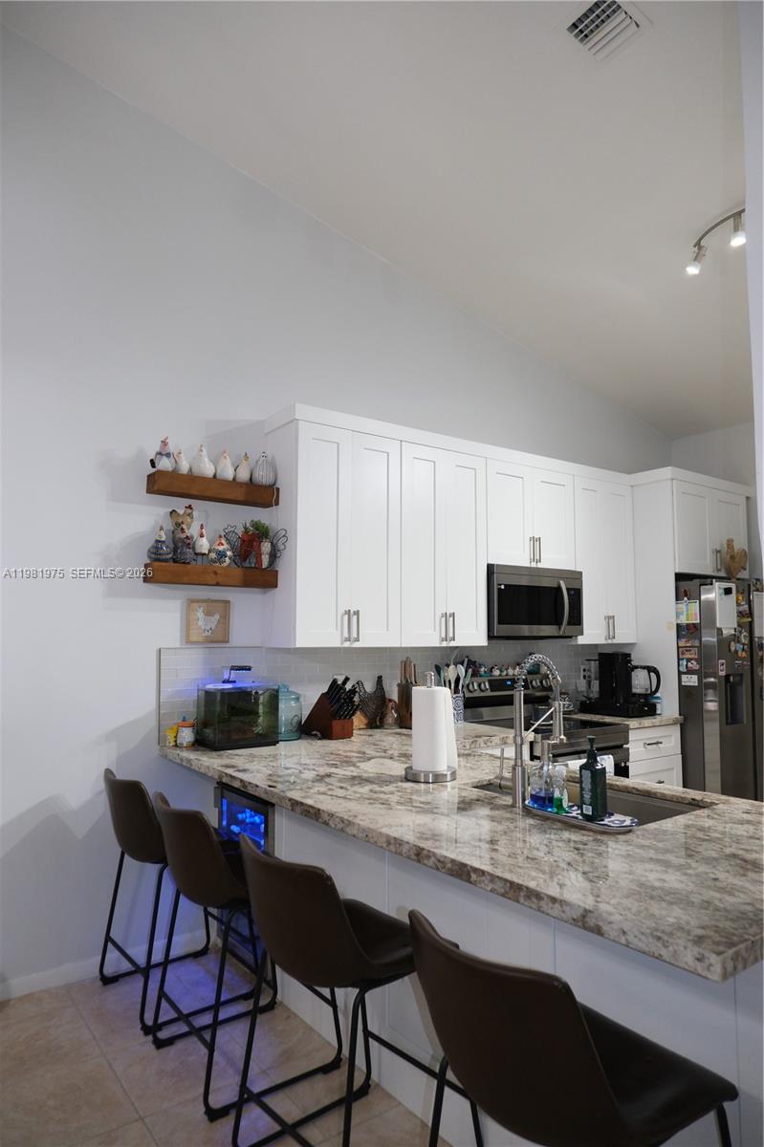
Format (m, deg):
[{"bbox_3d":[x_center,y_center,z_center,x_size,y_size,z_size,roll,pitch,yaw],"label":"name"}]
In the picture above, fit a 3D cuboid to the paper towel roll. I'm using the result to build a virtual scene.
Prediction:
[{"bbox_3d":[0.170,0.538,2.526,0.136,0.281,0.136,0,-5,0],"label":"paper towel roll"}]

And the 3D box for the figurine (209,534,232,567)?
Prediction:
[{"bbox_3d":[-0.748,-0.106,3.398,0.105,0.156,0.111,2,-5,-20],"label":"figurine"}]

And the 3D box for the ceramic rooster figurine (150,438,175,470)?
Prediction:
[{"bbox_3d":[-0.983,-0.527,3.281,0.108,0.178,0.085,2,-5,-24],"label":"ceramic rooster figurine"}]

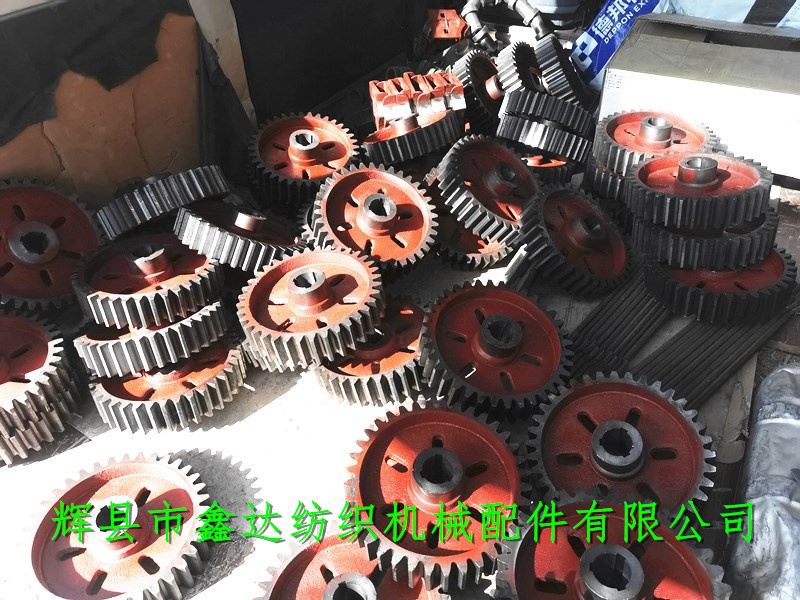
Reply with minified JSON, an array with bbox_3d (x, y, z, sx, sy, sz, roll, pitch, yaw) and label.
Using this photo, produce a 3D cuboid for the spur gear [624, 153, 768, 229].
[{"bbox_3d":[0.515,-0.204,1.086,0.228,0.069,0.228,6,34,24],"label":"spur gear"}]

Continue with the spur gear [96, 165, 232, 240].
[{"bbox_3d":[-0.439,-0.189,1.158,0.228,0.069,0.228,-26,11,-15],"label":"spur gear"}]

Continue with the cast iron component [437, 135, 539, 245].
[{"bbox_3d":[0.184,-0.217,1.189,0.224,0.068,0.224,44,48,-1],"label":"cast iron component"}]

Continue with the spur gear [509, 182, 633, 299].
[{"bbox_3d":[0.342,-0.119,1.188,0.228,0.069,0.228,-34,82,-40],"label":"spur gear"}]

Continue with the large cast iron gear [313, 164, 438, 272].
[{"bbox_3d":[-0.042,-0.147,1.123,0.224,0.068,0.224,6,63,-12],"label":"large cast iron gear"}]

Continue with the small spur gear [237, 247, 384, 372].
[{"bbox_3d":[-0.138,-0.003,0.981,0.228,0.069,0.228,-6,40,5],"label":"small spur gear"}]

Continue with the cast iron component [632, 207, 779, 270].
[{"bbox_3d":[0.519,-0.137,1.074,0.224,0.068,0.224,9,35,25],"label":"cast iron component"}]

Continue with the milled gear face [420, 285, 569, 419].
[{"bbox_3d":[0.141,0.066,0.918,0.224,0.068,0.224,5,51,-6],"label":"milled gear face"}]

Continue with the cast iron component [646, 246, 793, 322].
[{"bbox_3d":[0.546,-0.054,1.073,0.228,0.069,0.228,10,38,26],"label":"cast iron component"}]

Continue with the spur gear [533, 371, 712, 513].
[{"bbox_3d":[0.281,0.199,0.808,0.228,0.069,0.228,3,55,20],"label":"spur gear"}]

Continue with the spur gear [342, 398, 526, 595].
[{"bbox_3d":[0.045,0.224,0.757,0.224,0.068,0.224,2,47,4],"label":"spur gear"}]

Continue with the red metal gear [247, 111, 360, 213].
[{"bbox_3d":[-0.201,-0.311,1.320,0.228,0.069,0.228,-1,55,-8],"label":"red metal gear"}]

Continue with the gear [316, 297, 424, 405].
[{"bbox_3d":[-0.043,0.067,1.012,0.224,0.068,0.224,-16,37,-3],"label":"gear"}]

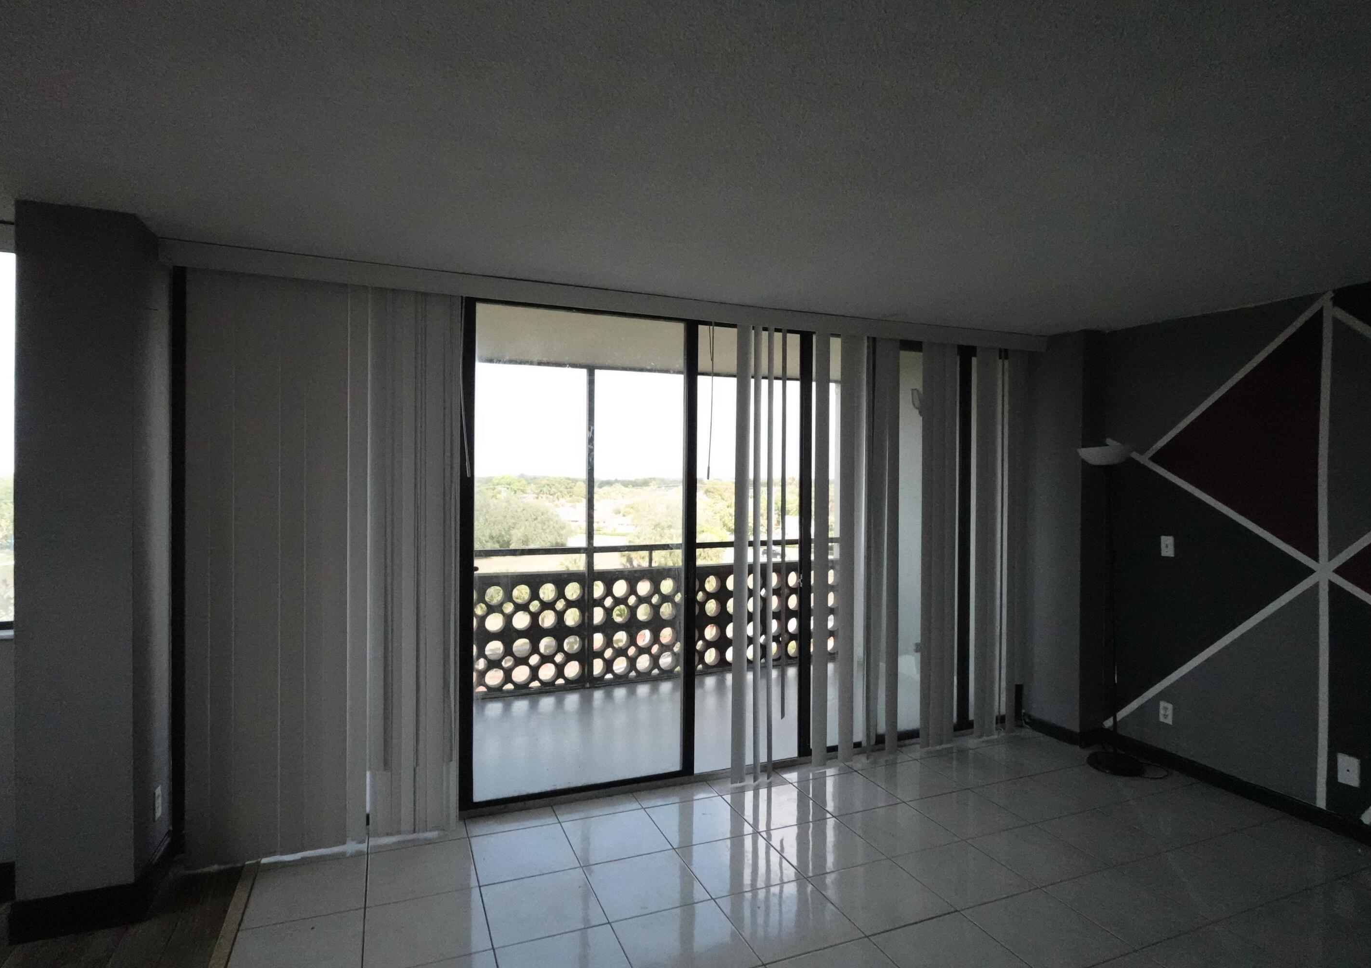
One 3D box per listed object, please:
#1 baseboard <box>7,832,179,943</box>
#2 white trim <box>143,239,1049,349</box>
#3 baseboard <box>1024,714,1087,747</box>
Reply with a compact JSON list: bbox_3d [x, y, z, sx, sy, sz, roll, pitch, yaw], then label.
[{"bbox_3d":[-2.221,1.516,2.764,0.392,0.133,0.450,0,0,-22],"label":"baseboard"},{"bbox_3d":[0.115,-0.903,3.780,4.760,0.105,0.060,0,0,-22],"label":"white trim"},{"bbox_3d":[2.326,1.552,4.600,0.025,0.087,0.460,0,0,-22],"label":"baseboard"}]

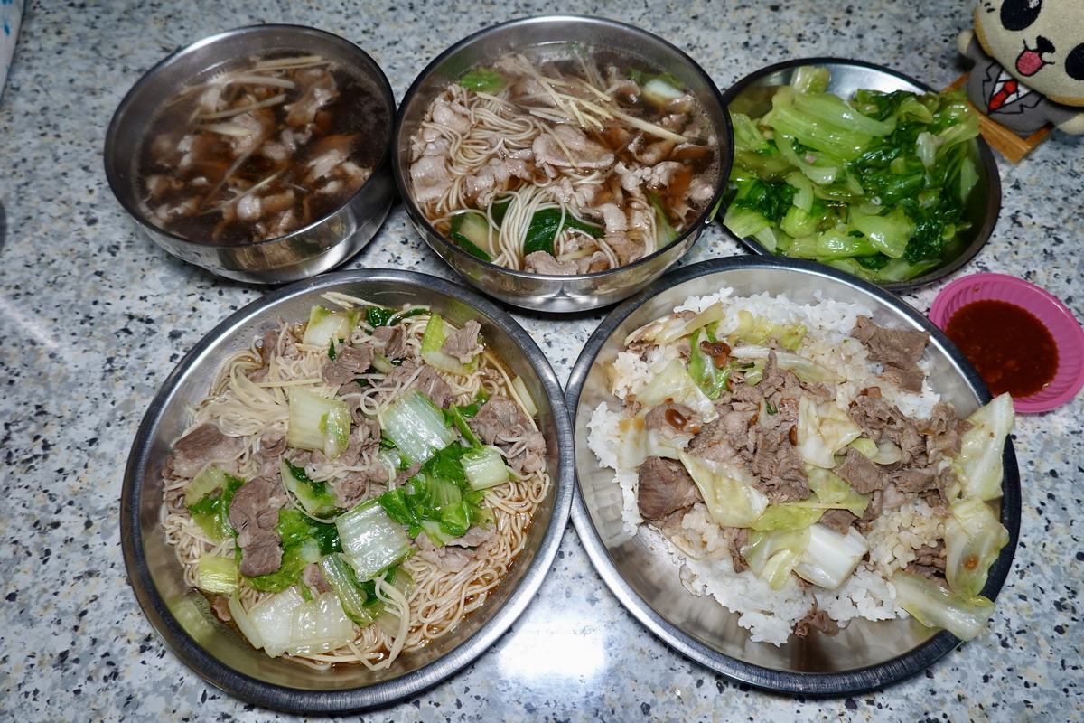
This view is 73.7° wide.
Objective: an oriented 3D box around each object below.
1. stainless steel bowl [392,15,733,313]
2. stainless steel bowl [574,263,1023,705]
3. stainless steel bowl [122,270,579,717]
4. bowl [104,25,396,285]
[{"bbox_3d":[0.011,-0.105,0.421,0.180,0.078,0.180,0,65,0],"label":"stainless steel bowl"},{"bbox_3d":[0.120,0.050,0.370,0.217,0.041,0.217,0,65,0],"label":"stainless steel bowl"},{"bbox_3d":[-0.093,0.057,0.370,0.217,0.041,0.217,0,65,0],"label":"stainless steel bowl"},{"bbox_3d":[-0.160,-0.115,0.432,0.159,0.070,0.159,0,65,0],"label":"bowl"}]

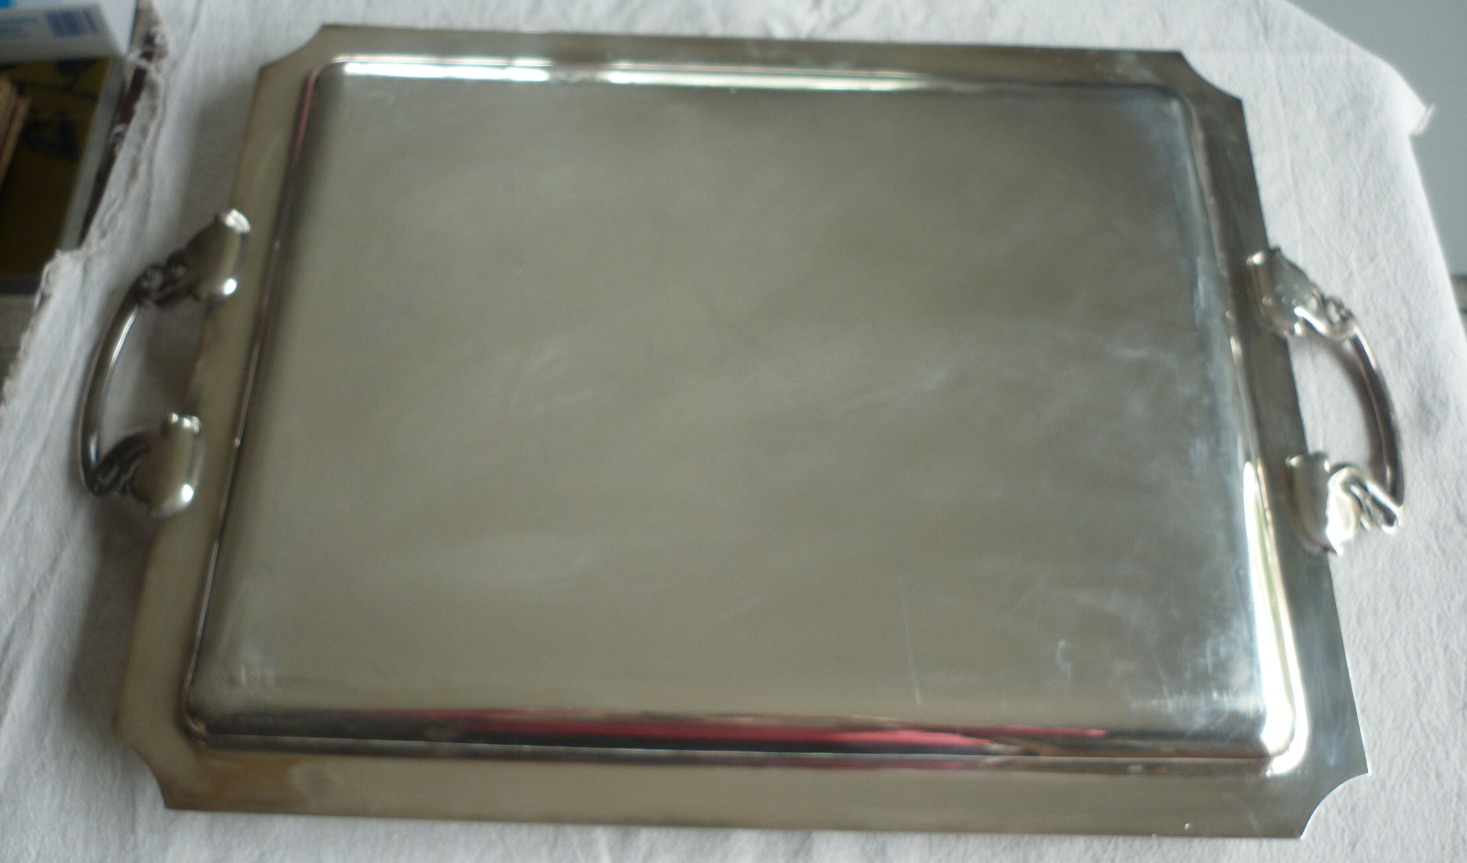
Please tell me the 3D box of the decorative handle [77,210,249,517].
[{"bbox_3d":[-0.251,-0.026,0.602,0.072,0.041,0.148,2,63,-1],"label":"decorative handle"}]

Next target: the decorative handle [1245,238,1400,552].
[{"bbox_3d":[0.264,-0.011,0.609,0.070,0.041,0.149,2,63,-1],"label":"decorative handle"}]

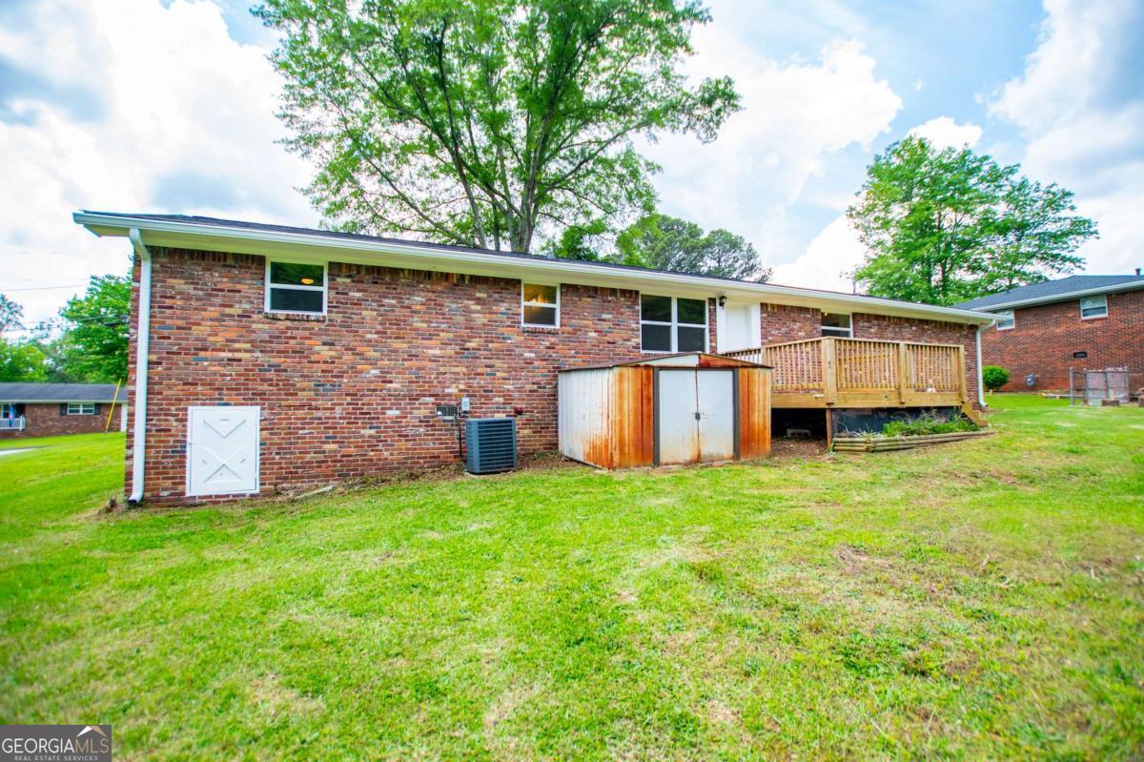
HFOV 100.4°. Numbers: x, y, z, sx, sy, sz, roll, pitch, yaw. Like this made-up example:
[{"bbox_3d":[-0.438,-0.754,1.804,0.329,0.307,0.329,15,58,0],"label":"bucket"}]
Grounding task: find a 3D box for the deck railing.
[{"bbox_3d":[5.099,-0.042,9.172,3.630,1.103,2.470,1,-3,-22],"label":"deck railing"}]

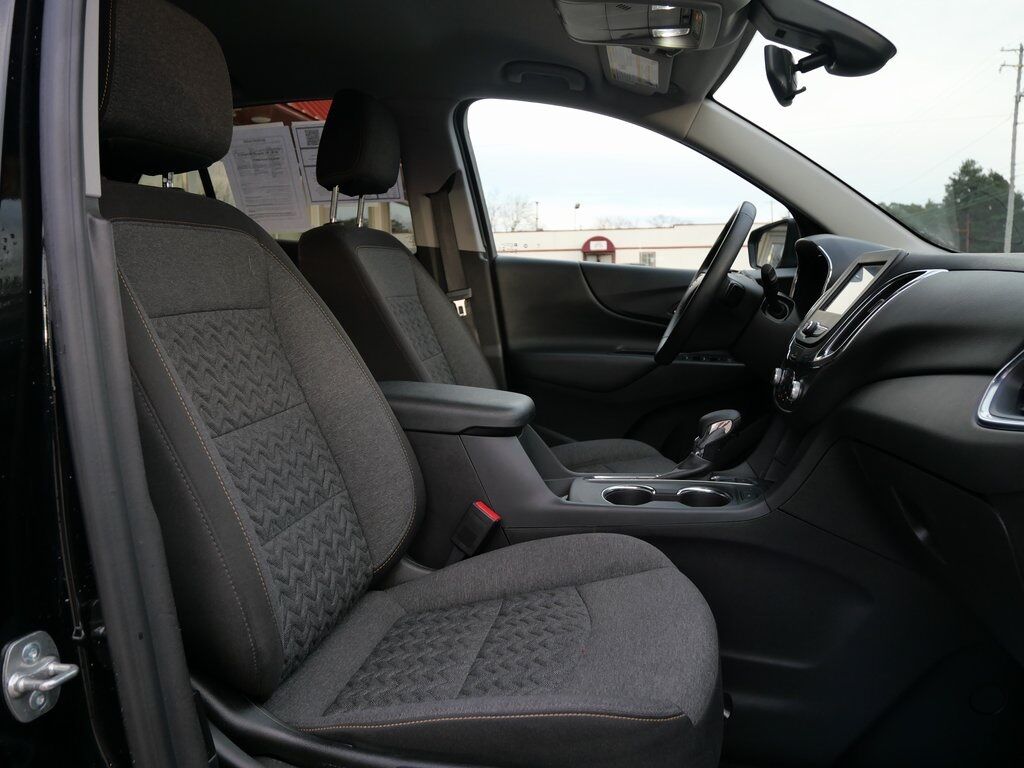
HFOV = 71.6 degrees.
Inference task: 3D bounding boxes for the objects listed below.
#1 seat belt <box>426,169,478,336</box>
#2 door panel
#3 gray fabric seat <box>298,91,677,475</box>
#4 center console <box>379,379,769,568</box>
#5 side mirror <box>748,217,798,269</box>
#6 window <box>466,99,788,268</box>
[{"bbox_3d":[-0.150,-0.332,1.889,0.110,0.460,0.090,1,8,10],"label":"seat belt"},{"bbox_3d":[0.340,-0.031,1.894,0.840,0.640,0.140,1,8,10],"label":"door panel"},{"bbox_3d":[0.003,-0.121,1.593,0.830,1.060,0.540,1,8,10],"label":"gray fabric seat"},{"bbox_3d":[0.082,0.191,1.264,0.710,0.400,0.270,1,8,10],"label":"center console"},{"bbox_3d":[0.756,-0.406,2.063,0.140,0.160,0.230,-2,8,-10],"label":"side mirror"},{"bbox_3d":[0.298,-0.516,1.828,0.810,0.420,0.060,1,25,10],"label":"window"}]

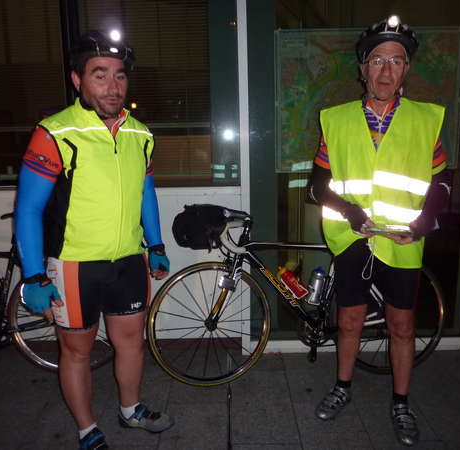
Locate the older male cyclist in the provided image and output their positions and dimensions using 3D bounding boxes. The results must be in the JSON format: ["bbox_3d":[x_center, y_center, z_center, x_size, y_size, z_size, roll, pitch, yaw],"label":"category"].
[{"bbox_3d":[0.618,0.034,1.857,0.580,1.745,0.420,2,9,18],"label":"older male cyclist"}]

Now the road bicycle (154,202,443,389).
[{"bbox_3d":[0.388,0.356,2.340,1.655,0.980,0.450,-2,0,-6],"label":"road bicycle"}]

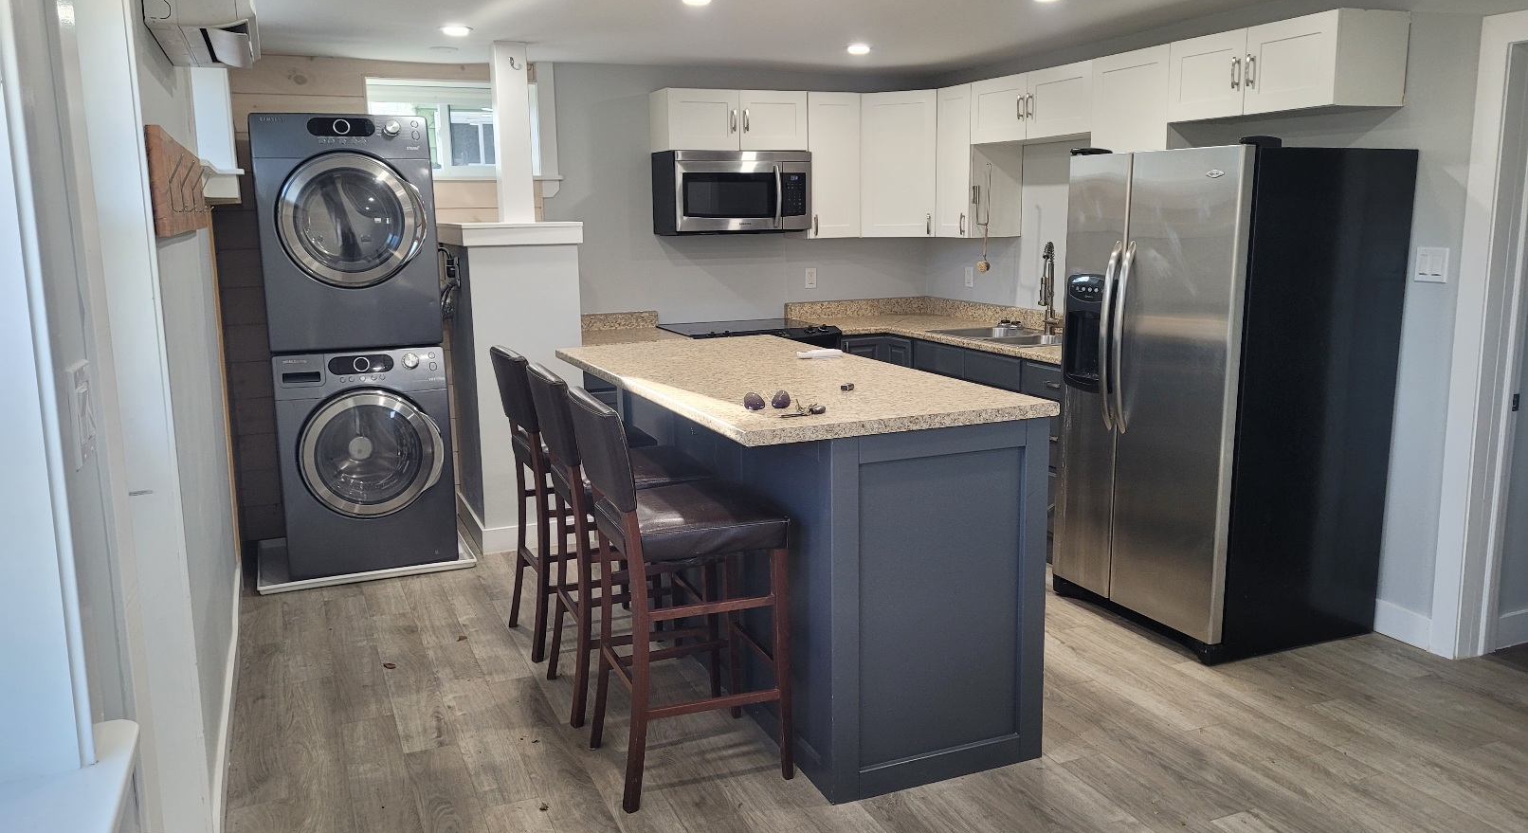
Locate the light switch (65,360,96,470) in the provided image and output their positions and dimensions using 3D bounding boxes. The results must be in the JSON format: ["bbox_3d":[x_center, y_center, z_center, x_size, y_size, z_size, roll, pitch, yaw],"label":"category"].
[{"bbox_3d":[-0.828,-0.003,1.390,0.014,0.116,0.114,-5,11,-23],"label":"light switch"}]

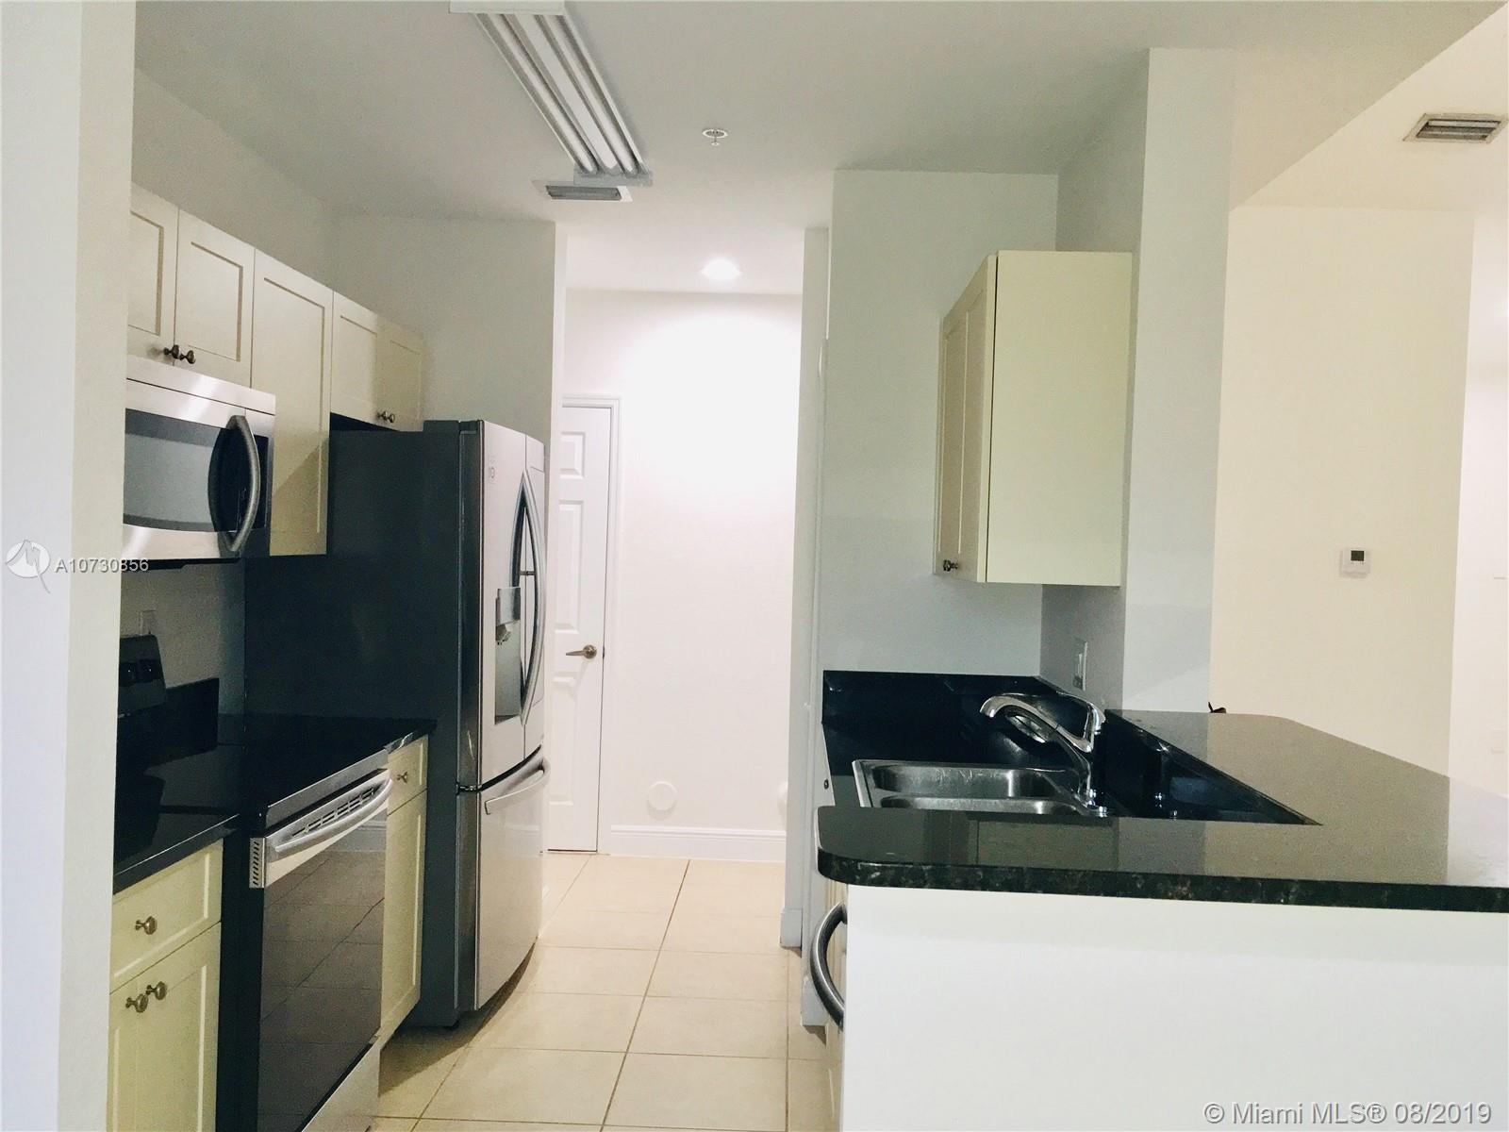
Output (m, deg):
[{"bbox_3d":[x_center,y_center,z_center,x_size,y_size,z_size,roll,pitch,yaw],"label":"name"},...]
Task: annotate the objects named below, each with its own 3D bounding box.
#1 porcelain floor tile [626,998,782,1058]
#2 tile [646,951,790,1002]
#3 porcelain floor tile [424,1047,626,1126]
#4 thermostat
[{"bbox_3d":[-0.128,1.384,3.789,0.450,0.010,0.447,2,1,2],"label":"porcelain floor tile"},{"bbox_3d":[-0.114,1.380,4.251,0.451,0.010,0.451,2,1,2],"label":"tile"},{"bbox_3d":[-0.592,1.377,3.357,0.446,0.010,0.439,2,1,2],"label":"porcelain floor tile"},{"bbox_3d":[2.127,-0.013,4.476,0.101,0.103,0.026,2,1,2],"label":"thermostat"}]

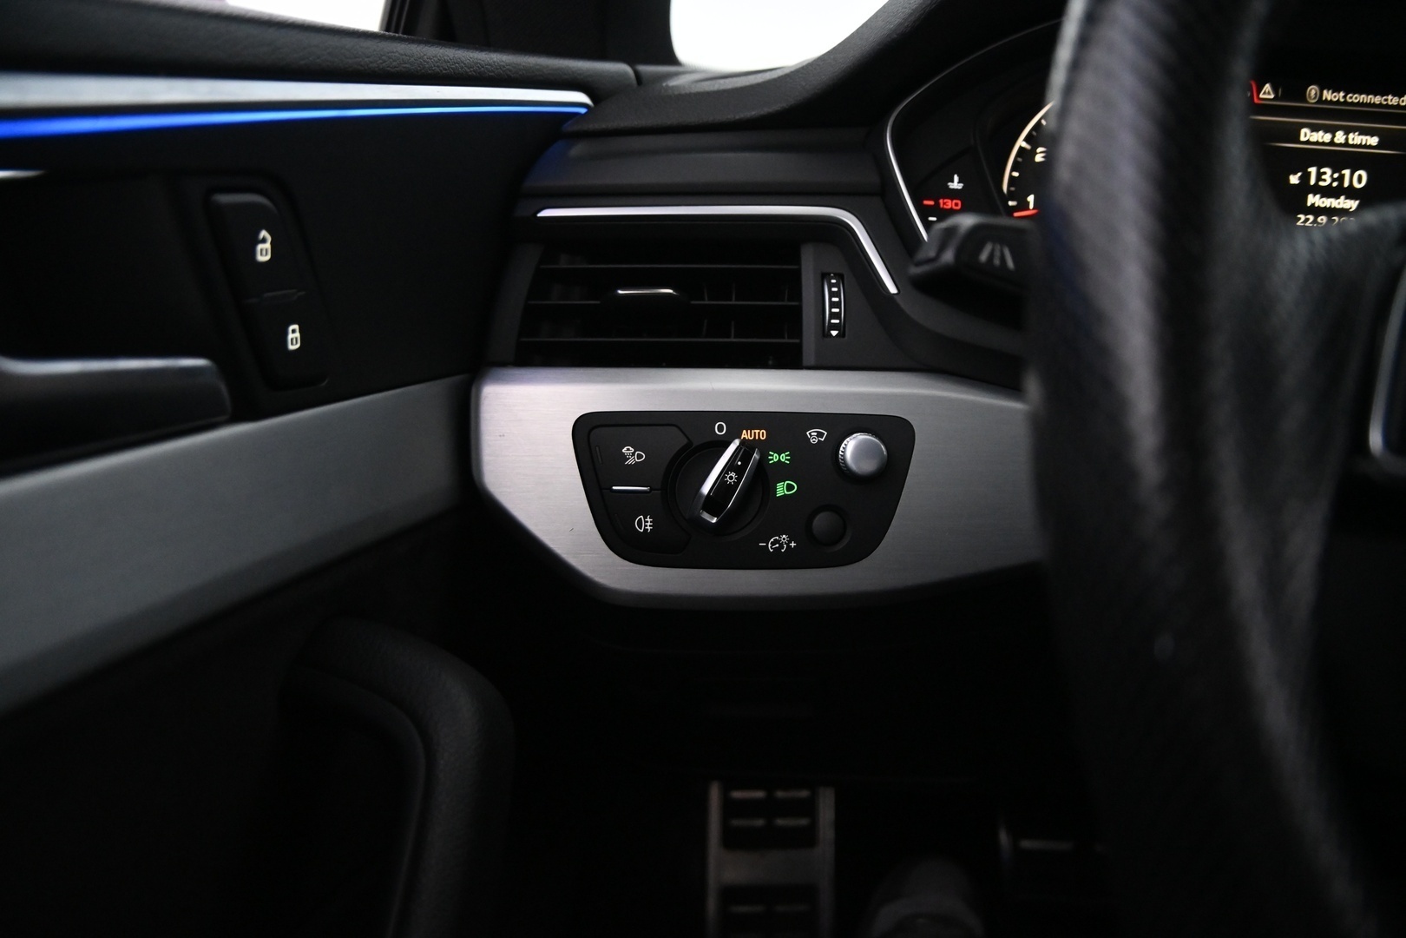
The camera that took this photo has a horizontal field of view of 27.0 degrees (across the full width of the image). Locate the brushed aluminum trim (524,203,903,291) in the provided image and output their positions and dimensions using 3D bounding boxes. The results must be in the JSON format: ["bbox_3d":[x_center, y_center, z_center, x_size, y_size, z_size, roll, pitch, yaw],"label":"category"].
[{"bbox_3d":[0.005,-0.073,0.975,0.122,0.028,0.020,0,8,2],"label":"brushed aluminum trim"}]

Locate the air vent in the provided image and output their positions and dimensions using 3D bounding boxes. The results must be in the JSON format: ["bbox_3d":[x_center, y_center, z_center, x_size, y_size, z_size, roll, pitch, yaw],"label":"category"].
[{"bbox_3d":[-0.015,-0.055,0.975,0.096,0.041,0.030,0,8,2],"label":"air vent"}]

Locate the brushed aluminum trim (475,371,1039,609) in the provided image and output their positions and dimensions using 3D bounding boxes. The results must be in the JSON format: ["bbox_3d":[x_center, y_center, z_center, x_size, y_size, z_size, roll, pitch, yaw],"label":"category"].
[{"bbox_3d":[0.024,0.006,0.960,0.200,0.076,0.040,0,8,2],"label":"brushed aluminum trim"}]

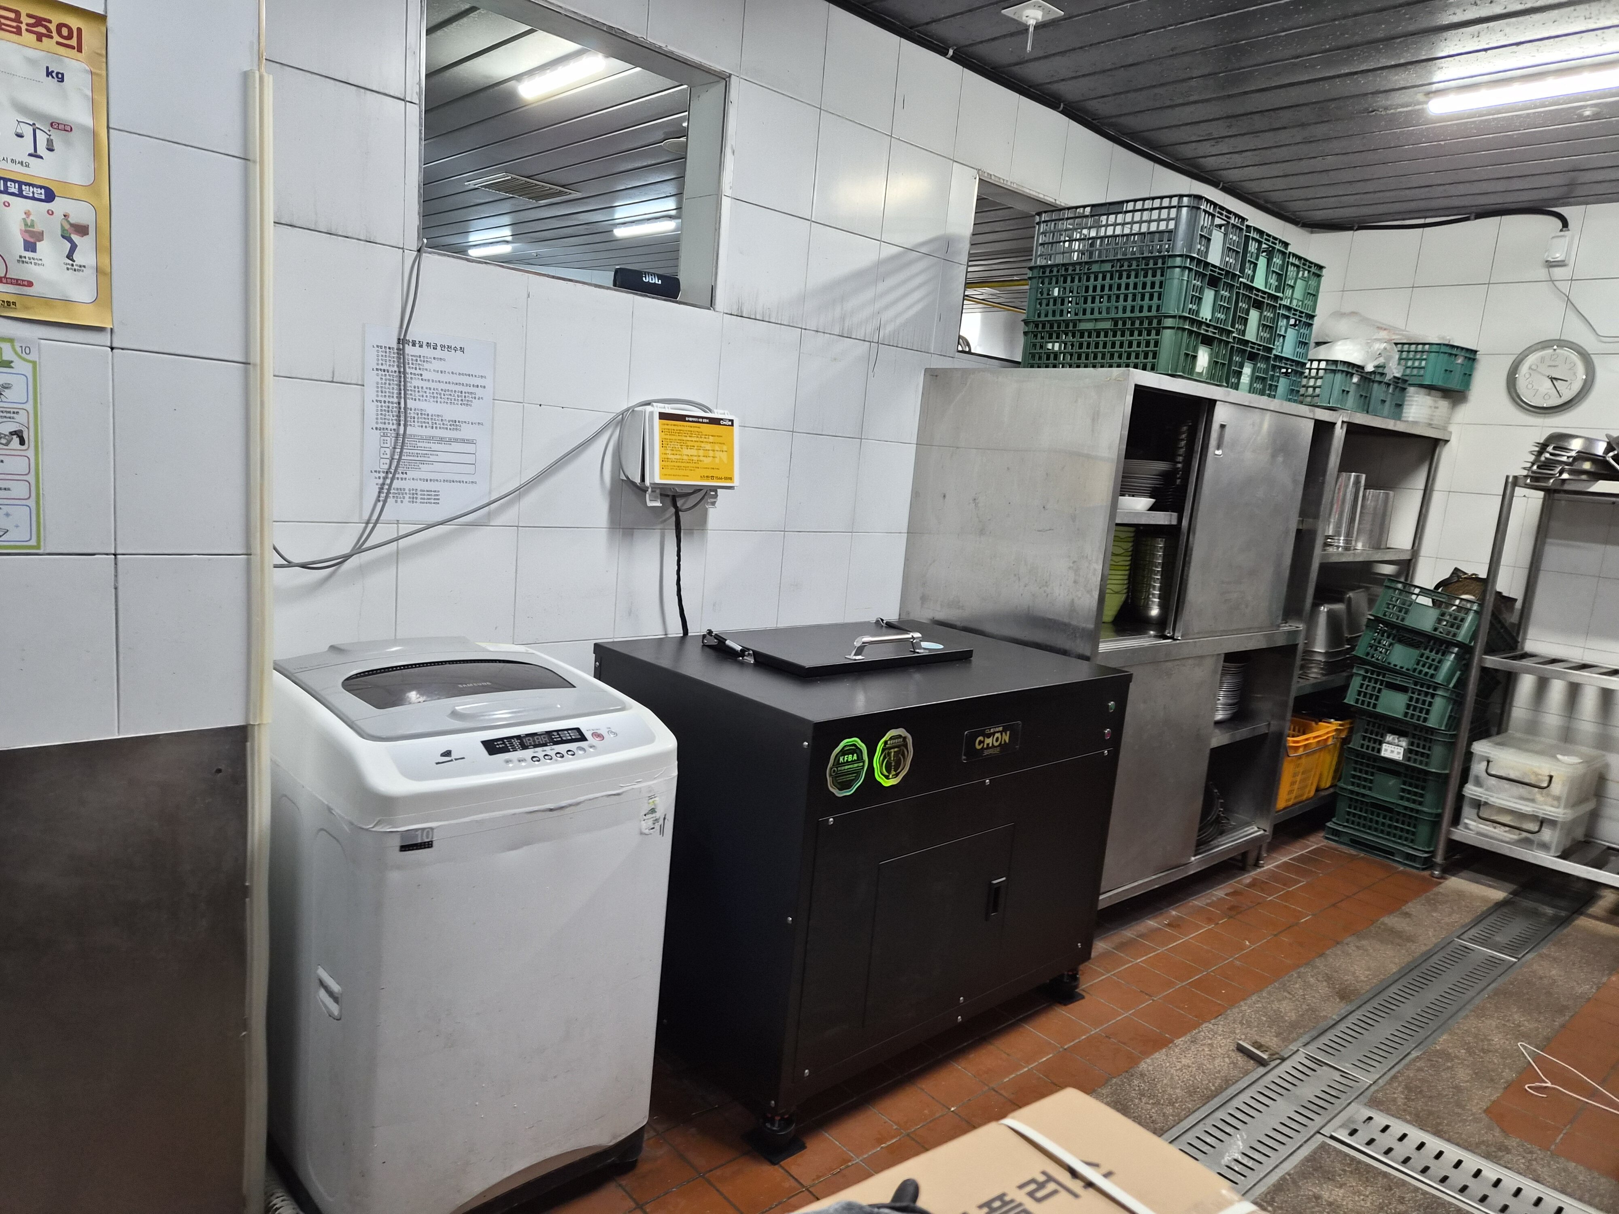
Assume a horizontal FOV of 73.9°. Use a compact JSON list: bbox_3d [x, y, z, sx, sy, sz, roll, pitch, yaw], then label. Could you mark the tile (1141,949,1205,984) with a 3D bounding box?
[{"bbox_3d":[1.124,1.126,3.343,0.150,0.012,0.150,-3,12,-43],"label":"tile"}]

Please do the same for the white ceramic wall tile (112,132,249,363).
[{"bbox_3d":[-0.954,-0.536,1.647,0.187,0.302,0.010,-3,11,-43],"label":"white ceramic wall tile"}]

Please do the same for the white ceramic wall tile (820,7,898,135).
[{"bbox_3d":[0.152,-1.581,3.182,0.299,0.290,0.010,-3,12,-44],"label":"white ceramic wall tile"}]

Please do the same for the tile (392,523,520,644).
[{"bbox_3d":[-0.845,-0.039,2.573,0.299,0.299,0.010,-3,12,-44],"label":"tile"}]

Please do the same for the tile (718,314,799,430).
[{"bbox_3d":[-0.145,-0.669,3.097,0.293,0.300,0.010,-3,11,-43],"label":"tile"}]

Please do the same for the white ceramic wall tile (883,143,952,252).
[{"bbox_3d":[0.349,-1.290,3.406,0.295,0.302,0.010,-3,12,-43],"label":"white ceramic wall tile"}]

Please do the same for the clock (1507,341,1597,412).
[{"bbox_3d":[3.110,-0.965,4.515,0.045,0.311,0.311,-3,12,-43],"label":"clock"}]

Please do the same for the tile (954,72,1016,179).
[{"bbox_3d":[0.585,-1.594,3.565,0.293,0.285,0.010,-3,11,-43],"label":"tile"}]

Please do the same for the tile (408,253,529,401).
[{"bbox_3d":[-0.795,-0.641,2.498,0.293,0.300,0.010,-3,11,-43],"label":"tile"}]

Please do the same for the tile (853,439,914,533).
[{"bbox_3d":[0.263,-0.395,3.573,0.297,0.302,0.010,-3,11,-43],"label":"tile"}]

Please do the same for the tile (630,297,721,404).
[{"bbox_3d":[-0.361,-0.659,2.898,0.293,0.300,0.010,-3,11,-43],"label":"tile"}]

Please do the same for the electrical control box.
[{"bbox_3d":[-0.345,-0.406,2.905,0.285,0.225,0.150,-3,12,-43],"label":"electrical control box"}]

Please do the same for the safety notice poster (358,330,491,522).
[{"bbox_3d":[-0.877,-0.413,2.498,0.310,0.432,0.004,-3,12,-43],"label":"safety notice poster"}]

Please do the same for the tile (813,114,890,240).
[{"bbox_3d":[0.124,-1.277,3.208,0.293,0.300,0.010,-3,11,-43],"label":"tile"}]

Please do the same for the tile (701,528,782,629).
[{"bbox_3d":[-0.198,-0.076,3.212,0.297,0.302,0.010,-3,11,-43],"label":"tile"}]

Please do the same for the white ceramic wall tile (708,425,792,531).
[{"bbox_3d":[-0.168,-0.372,3.144,0.295,0.302,0.010,-3,12,-43],"label":"white ceramic wall tile"}]

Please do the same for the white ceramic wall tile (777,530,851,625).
[{"bbox_3d":[0.019,-0.087,3.414,0.297,0.302,0.010,-3,11,-43],"label":"white ceramic wall tile"}]

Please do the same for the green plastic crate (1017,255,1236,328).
[{"bbox_3d":[0.979,-0.953,3.314,0.350,0.165,0.530,-3,12,-43],"label":"green plastic crate"}]

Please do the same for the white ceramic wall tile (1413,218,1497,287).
[{"bbox_3d":[2.916,-1.603,4.843,0.010,0.302,0.297,-3,11,-43],"label":"white ceramic wall tile"}]

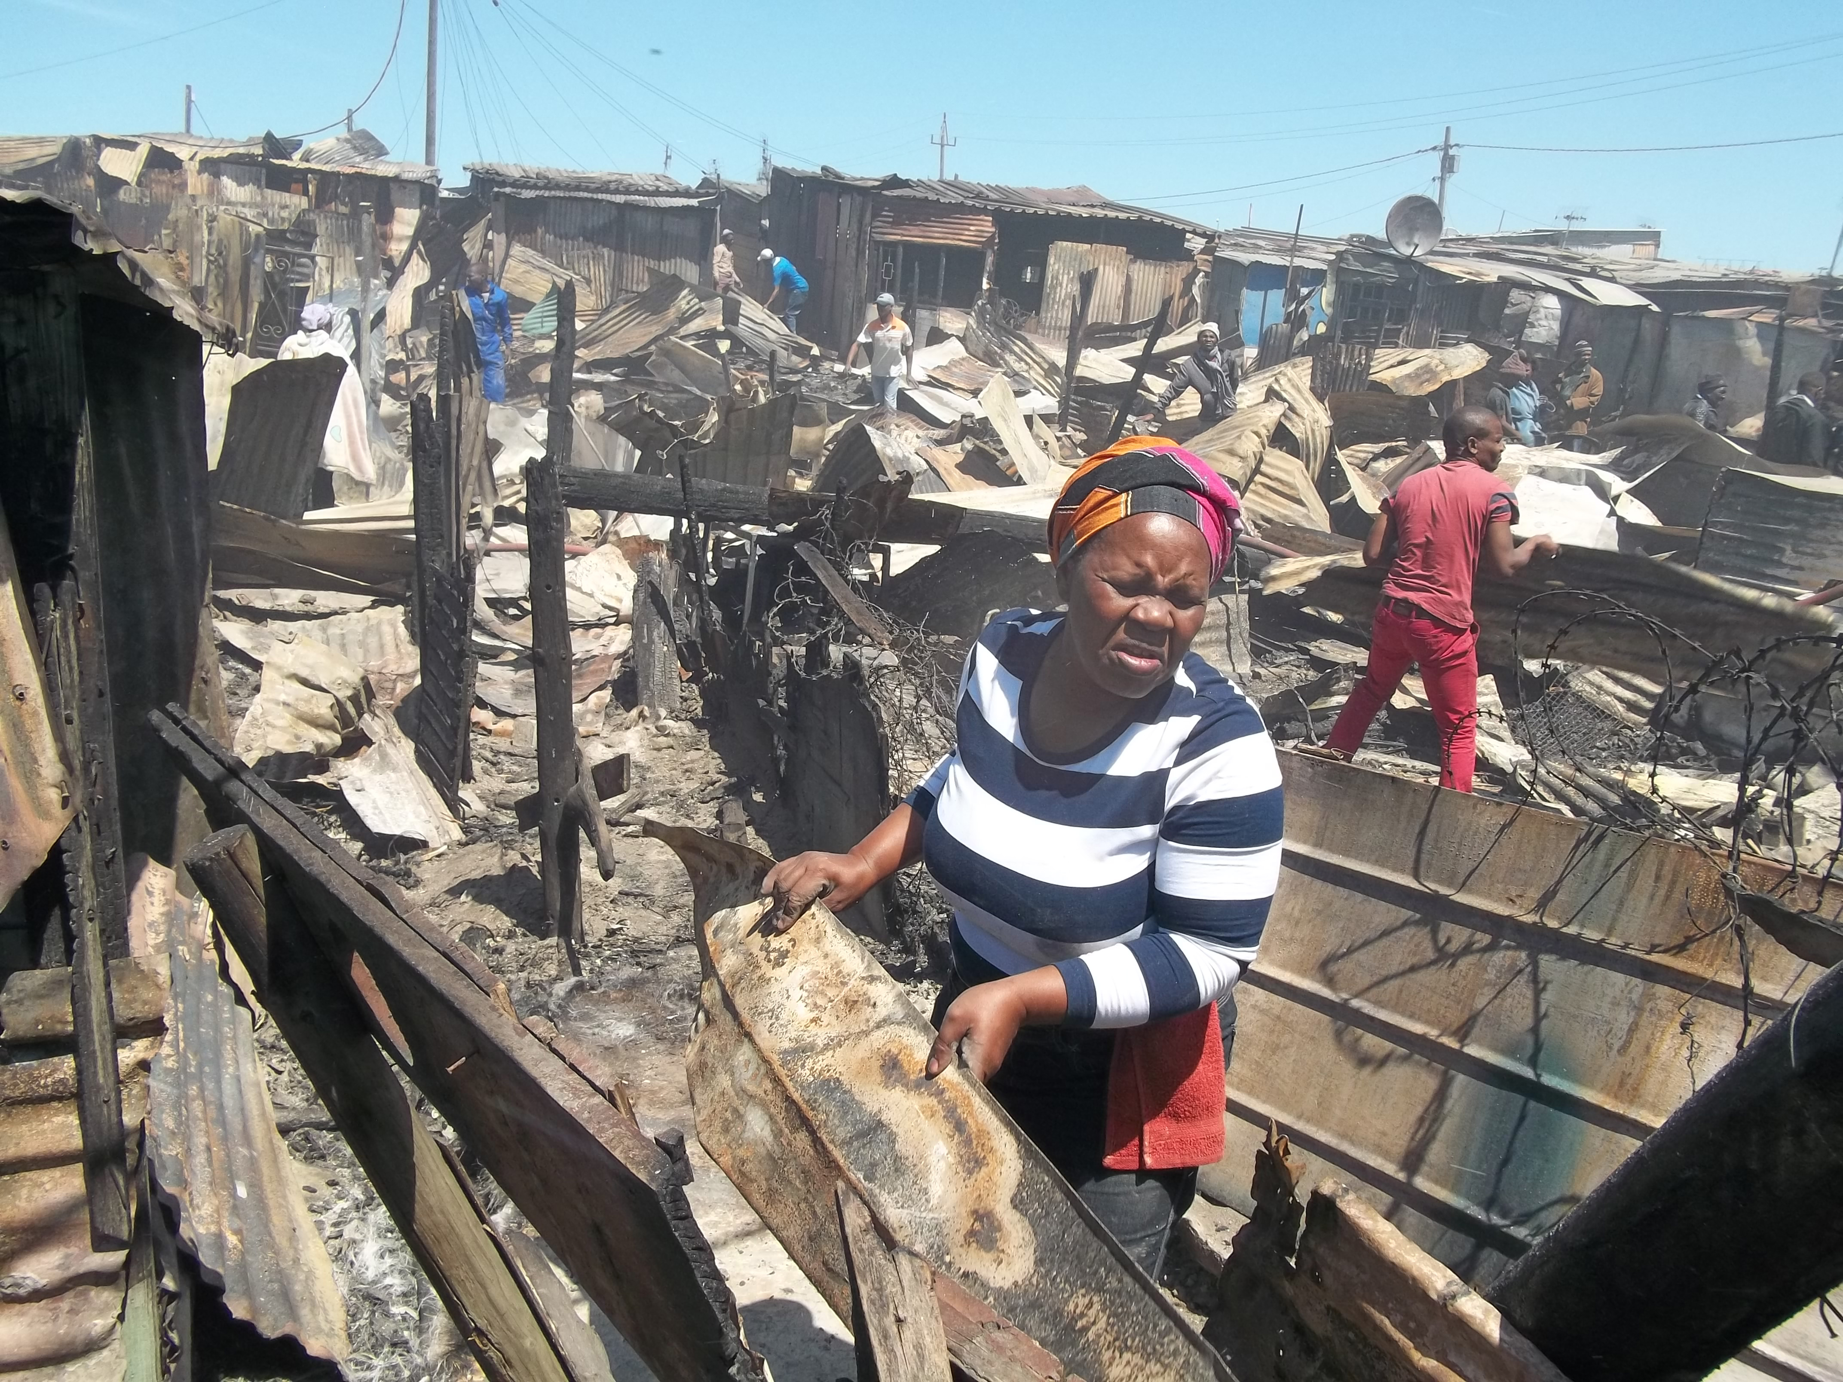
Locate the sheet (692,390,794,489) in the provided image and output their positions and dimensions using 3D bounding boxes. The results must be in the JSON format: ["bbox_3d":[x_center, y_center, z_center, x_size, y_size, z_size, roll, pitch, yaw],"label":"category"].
[{"bbox_3d":[-1.170,-1.619,11.300,0.680,0.750,0.120,2,11,-6],"label":"sheet"}]

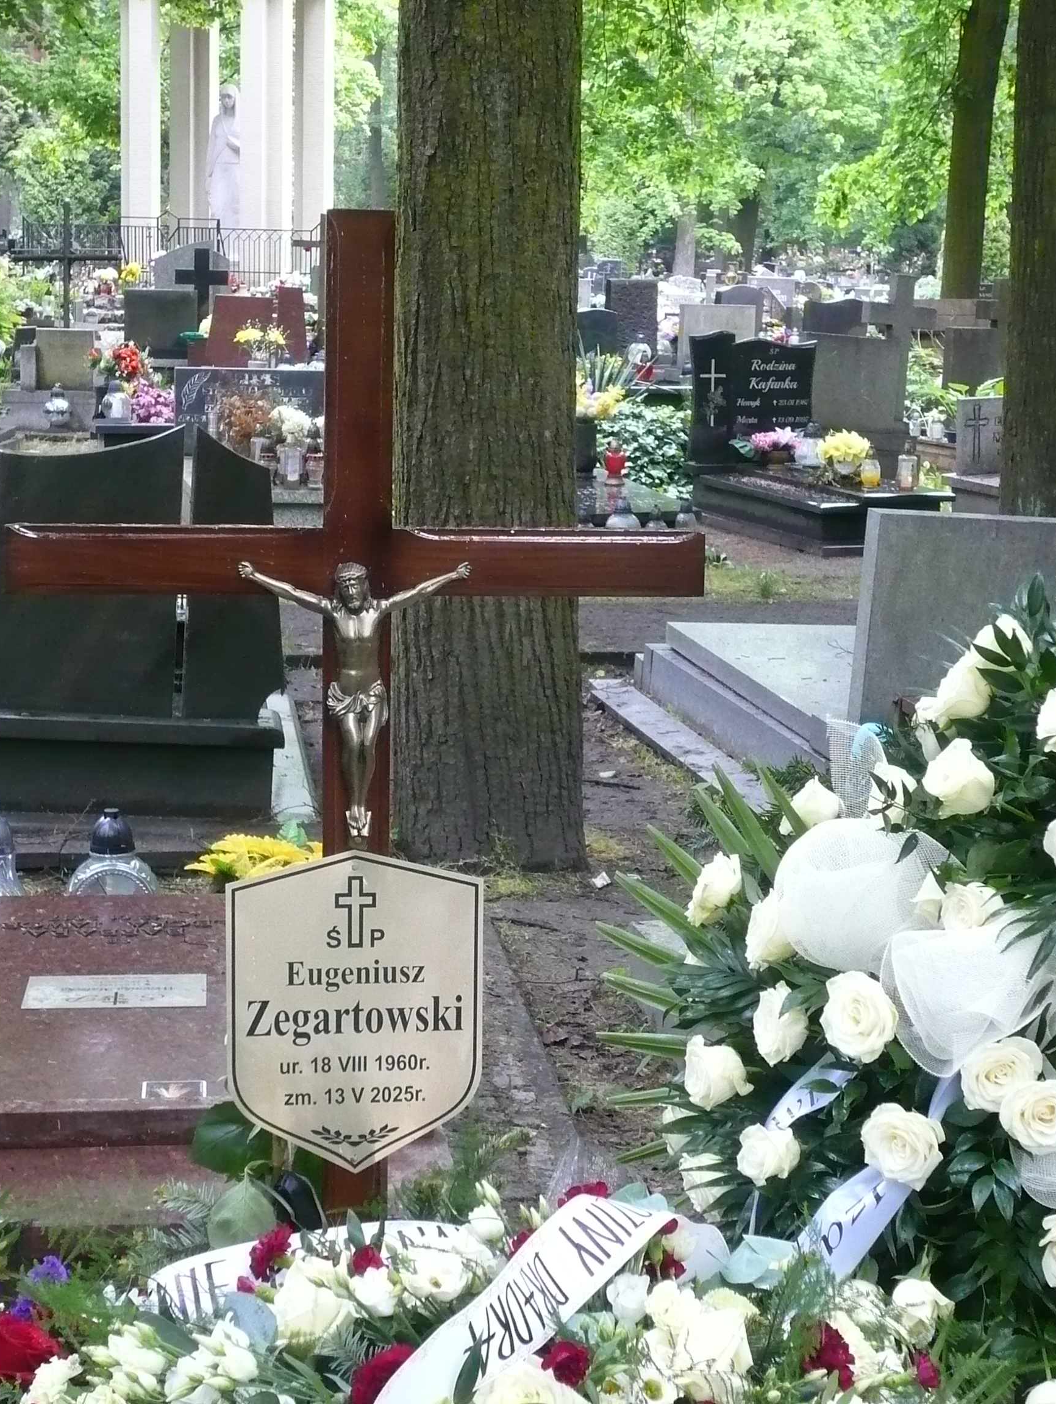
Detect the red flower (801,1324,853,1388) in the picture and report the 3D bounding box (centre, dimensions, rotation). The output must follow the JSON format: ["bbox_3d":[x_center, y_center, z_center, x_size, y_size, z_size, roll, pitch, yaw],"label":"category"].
[{"bbox_3d":[0.265,0.577,2.200,0.046,0.048,0.044,1,10,0],"label":"red flower"}]

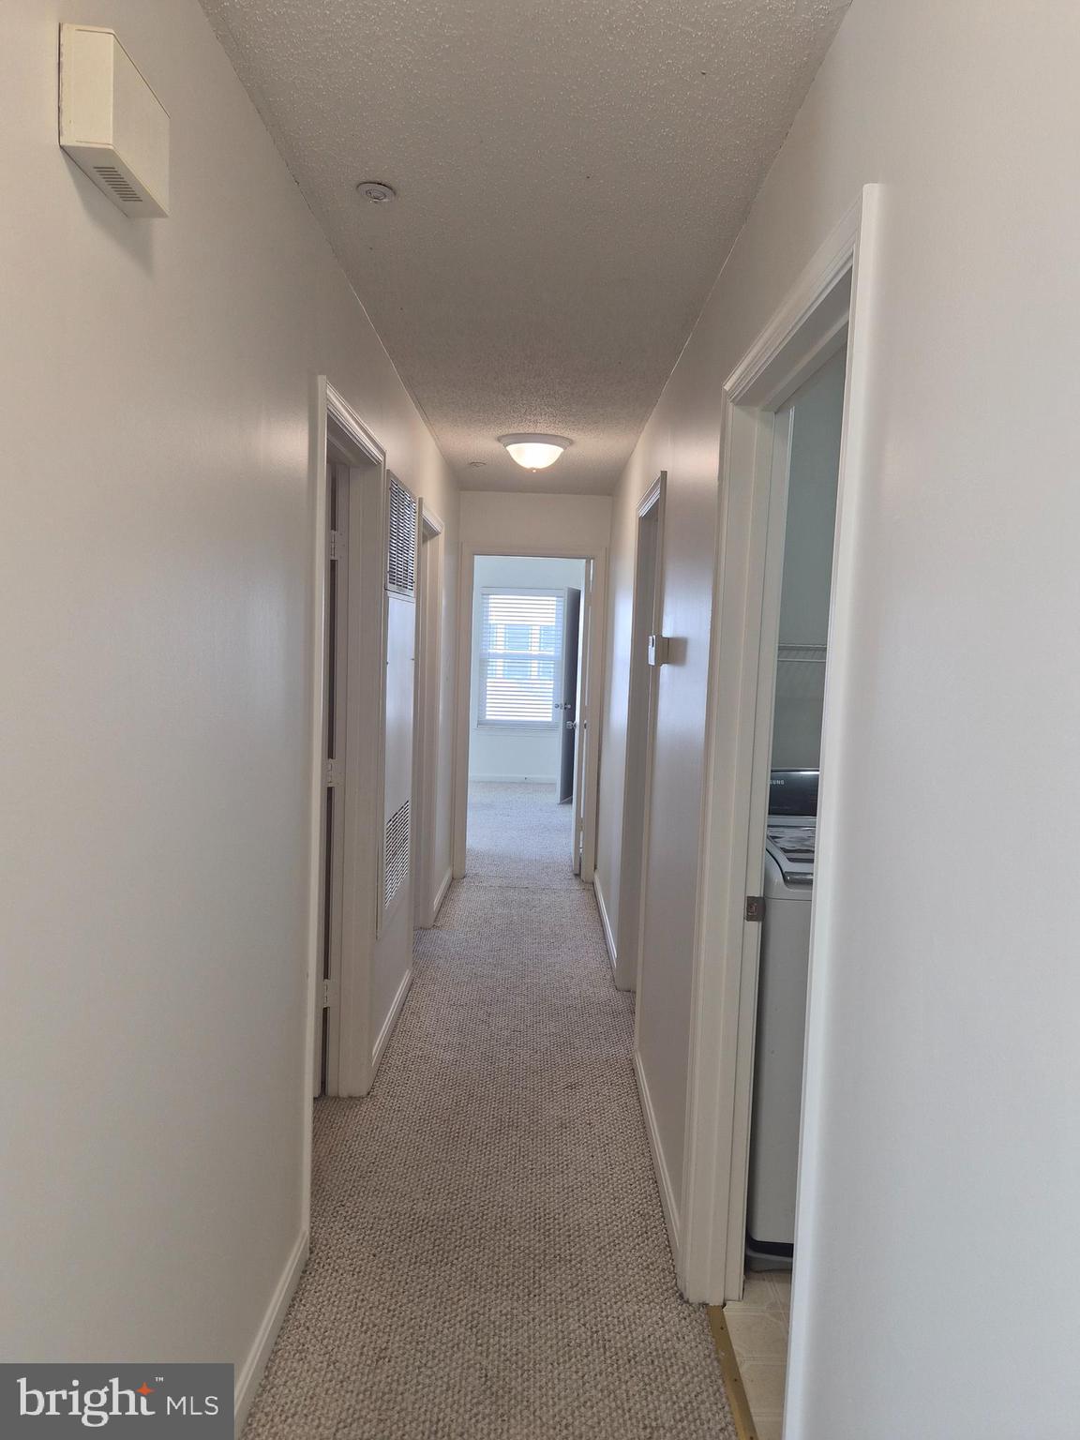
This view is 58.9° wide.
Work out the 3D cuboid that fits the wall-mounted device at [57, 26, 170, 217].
[{"bbox_3d":[-0.483,-0.680,1.100,0.057,0.126,0.162,2,5,0],"label":"wall-mounted device"}]

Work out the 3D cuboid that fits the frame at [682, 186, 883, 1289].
[{"bbox_3d":[0.442,0.348,1.748,0.145,2.115,0.930,2,5,0],"label":"frame"}]

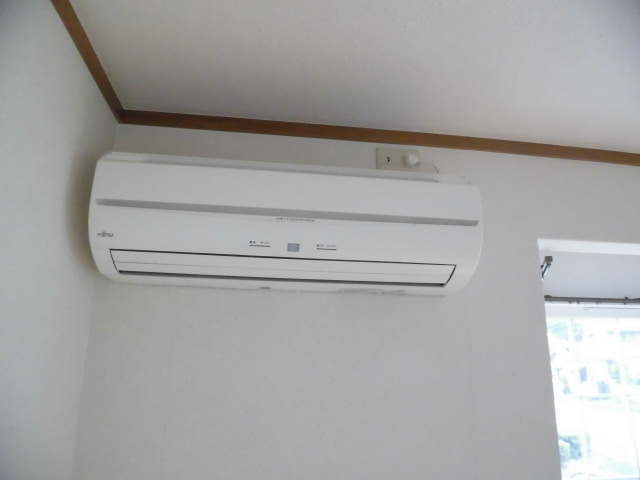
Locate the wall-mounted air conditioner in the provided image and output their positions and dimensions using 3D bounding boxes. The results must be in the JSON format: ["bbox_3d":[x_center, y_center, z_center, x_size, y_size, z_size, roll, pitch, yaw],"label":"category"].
[{"bbox_3d":[-0.056,-0.035,0.995,0.791,0.266,0.200,3,-14,-9],"label":"wall-mounted air conditioner"}]

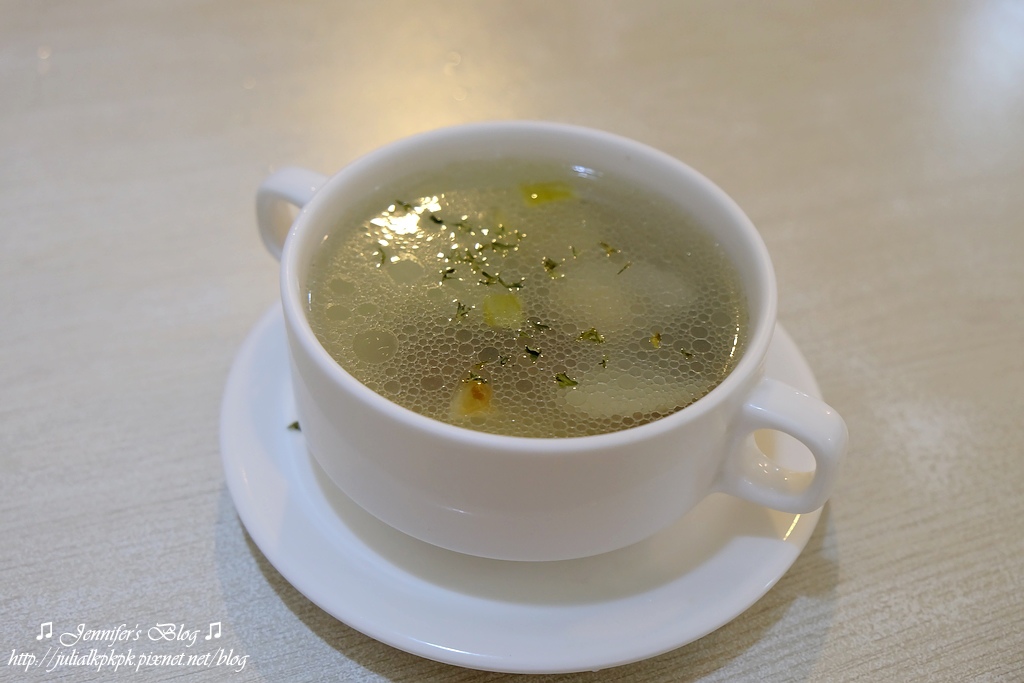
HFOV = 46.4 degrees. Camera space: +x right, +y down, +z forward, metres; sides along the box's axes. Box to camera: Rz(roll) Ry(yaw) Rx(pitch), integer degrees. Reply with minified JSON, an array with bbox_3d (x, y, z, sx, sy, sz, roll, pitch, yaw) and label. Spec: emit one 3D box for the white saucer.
[{"bbox_3d":[0.004,0.023,0.322,0.159,0.020,0.159,2,45,-2],"label":"white saucer"}]

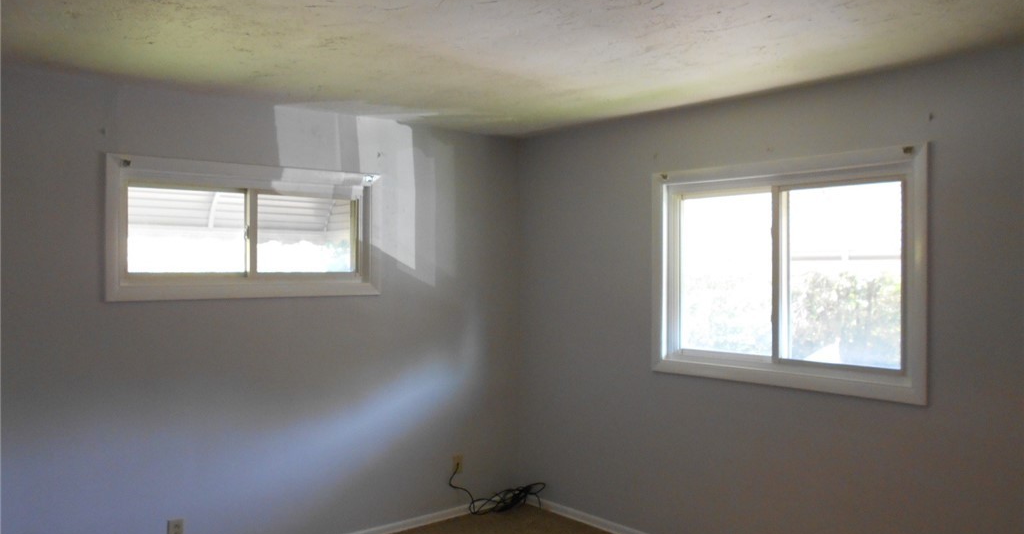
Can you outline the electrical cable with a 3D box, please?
[{"bbox_3d":[-0.097,1.383,4.748,0.570,0.270,0.200,0,0,-40],"label":"electrical cable"}]

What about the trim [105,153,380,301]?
[{"bbox_3d":[-1.288,-0.178,3.907,1.415,0.674,0.070,0,0,-40],"label":"trim"}]

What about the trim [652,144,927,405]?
[{"bbox_3d":[1.228,0.029,3.628,0.070,1.065,1.420,0,0,-40],"label":"trim"}]

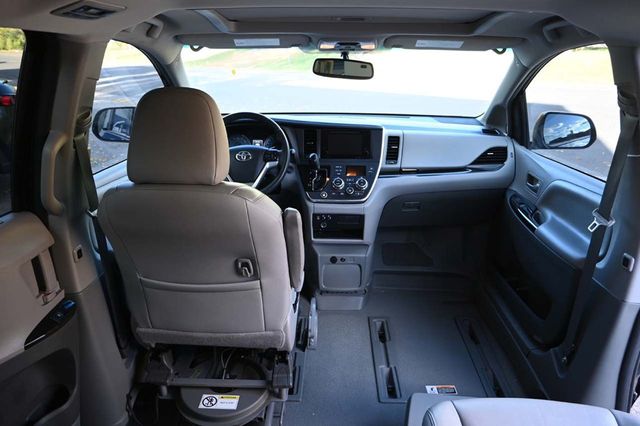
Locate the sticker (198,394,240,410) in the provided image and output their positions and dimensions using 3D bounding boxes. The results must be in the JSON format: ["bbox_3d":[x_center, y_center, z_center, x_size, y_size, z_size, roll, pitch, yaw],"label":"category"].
[{"bbox_3d":[-0.319,0.599,1.350,0.118,0.003,0.060,1,22,2],"label":"sticker"}]

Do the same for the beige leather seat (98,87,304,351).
[{"bbox_3d":[-0.291,-0.043,1.424,0.530,0.760,0.680,1,22,2],"label":"beige leather seat"}]

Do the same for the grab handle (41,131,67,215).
[{"bbox_3d":[-0.700,-0.106,1.120,0.040,0.225,0.075,5,23,-14],"label":"grab handle"}]

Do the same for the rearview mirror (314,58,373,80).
[{"bbox_3d":[0.093,-0.569,1.690,0.250,0.072,0.045,8,29,15],"label":"rearview mirror"}]

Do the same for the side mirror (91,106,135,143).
[{"bbox_3d":[-0.930,-0.420,2.025,0.240,0.165,0.130,-2,22,-6],"label":"side mirror"}]

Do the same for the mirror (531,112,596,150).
[{"bbox_3d":[1.097,-0.367,1.928,0.245,0.165,0.130,4,23,10],"label":"mirror"}]

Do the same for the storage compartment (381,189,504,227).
[{"bbox_3d":[0.540,-0.038,1.956,0.520,0.165,0.160,1,22,2],"label":"storage compartment"}]

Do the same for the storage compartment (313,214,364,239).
[{"bbox_3d":[0.086,0.038,1.976,0.225,0.110,0.130,1,22,2],"label":"storage compartment"}]

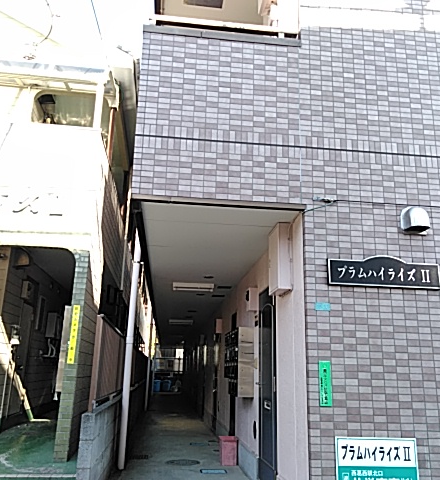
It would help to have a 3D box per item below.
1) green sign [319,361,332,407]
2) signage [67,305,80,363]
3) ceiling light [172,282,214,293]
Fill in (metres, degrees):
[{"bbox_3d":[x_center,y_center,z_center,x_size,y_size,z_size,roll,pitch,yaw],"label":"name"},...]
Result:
[{"bbox_3d":[0.773,1.051,3.648,0.088,0.318,0.012,3,-16,-6],"label":"green sign"},{"bbox_3d":[-1.761,1.134,6.004,0.081,0.690,0.015,3,-16,-6],"label":"signage"},{"bbox_3d":[-0.395,0.715,7.545,0.620,0.105,0.100,3,-16,-6],"label":"ceiling light"}]

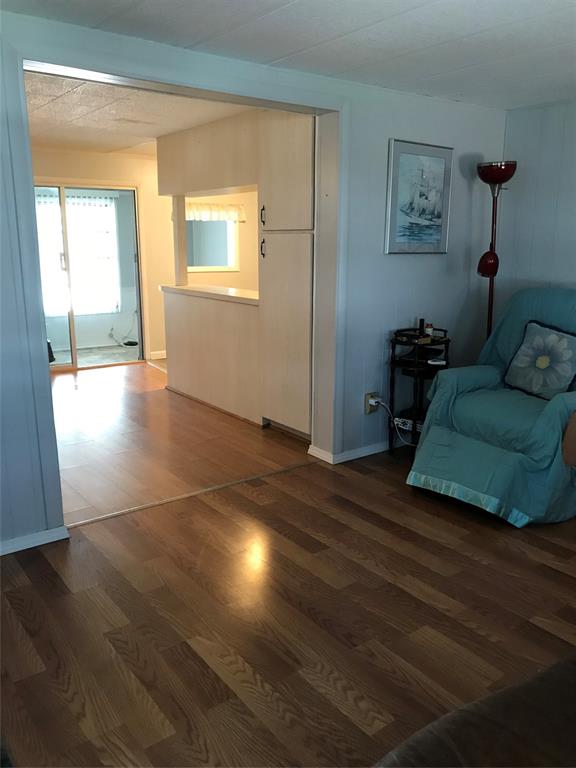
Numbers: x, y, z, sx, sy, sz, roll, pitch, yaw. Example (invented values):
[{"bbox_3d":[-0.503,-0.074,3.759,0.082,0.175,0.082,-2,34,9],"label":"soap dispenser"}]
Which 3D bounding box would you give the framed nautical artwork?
[{"bbox_3d":[0.780,-1.084,3.665,0.530,0.625,0.026,-9,16,-35],"label":"framed nautical artwork"}]

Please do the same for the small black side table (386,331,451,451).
[{"bbox_3d":[0.791,0.071,3.739,0.350,0.755,0.350,0,13,0],"label":"small black side table"}]

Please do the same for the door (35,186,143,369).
[{"bbox_3d":[-2.163,-1.027,6.114,1.550,1.800,0.100,-9,16,-35],"label":"door"}]

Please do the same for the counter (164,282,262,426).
[{"bbox_3d":[-0.486,-0.296,4.983,0.460,0.900,1.520,-9,16,-35],"label":"counter"}]

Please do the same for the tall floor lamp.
[{"bbox_3d":[1.323,-0.512,4.028,0.270,1.760,0.270,-9,16,-35],"label":"tall floor lamp"}]

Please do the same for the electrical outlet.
[{"bbox_3d":[0.506,0.120,3.743,0.082,0.123,0.022,-9,16,-35],"label":"electrical outlet"}]

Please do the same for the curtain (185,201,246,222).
[{"bbox_3d":[-0.861,-1.877,6.806,0.920,0.195,0.090,-9,16,-35],"label":"curtain"}]

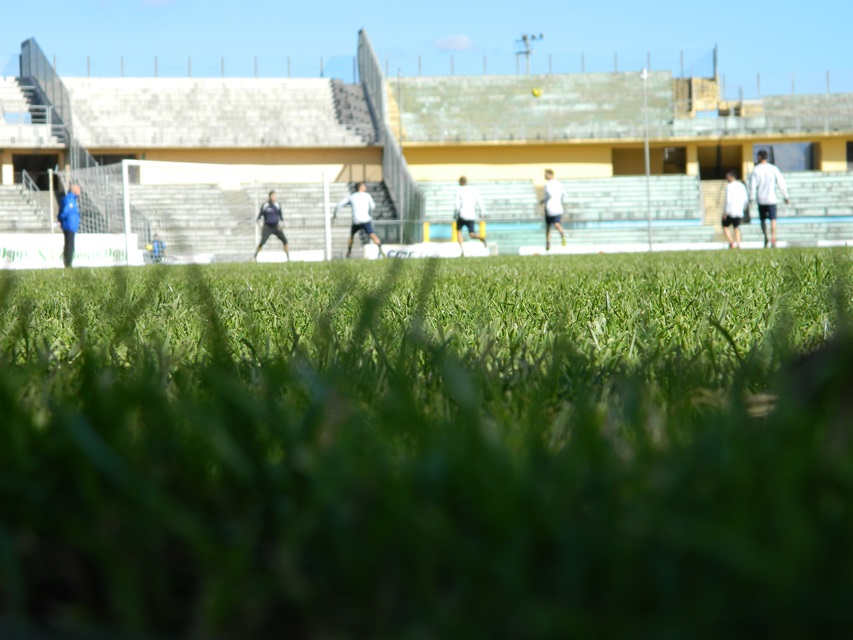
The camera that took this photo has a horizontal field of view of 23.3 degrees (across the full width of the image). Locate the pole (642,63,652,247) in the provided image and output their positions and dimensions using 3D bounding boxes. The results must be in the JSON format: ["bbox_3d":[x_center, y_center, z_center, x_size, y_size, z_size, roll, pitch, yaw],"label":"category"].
[{"bbox_3d":[9.095,-6.528,85.000,0.250,7.600,0.300,0,3,44],"label":"pole"}]

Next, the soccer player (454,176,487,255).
[{"bbox_3d":[0.978,-2.311,46.000,0.600,1.760,0.720,-3,2,-37],"label":"soccer player"}]

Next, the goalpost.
[{"bbox_3d":[-5.694,-2.677,52.736,2.100,2.540,7.560,0,2,37],"label":"goalpost"}]

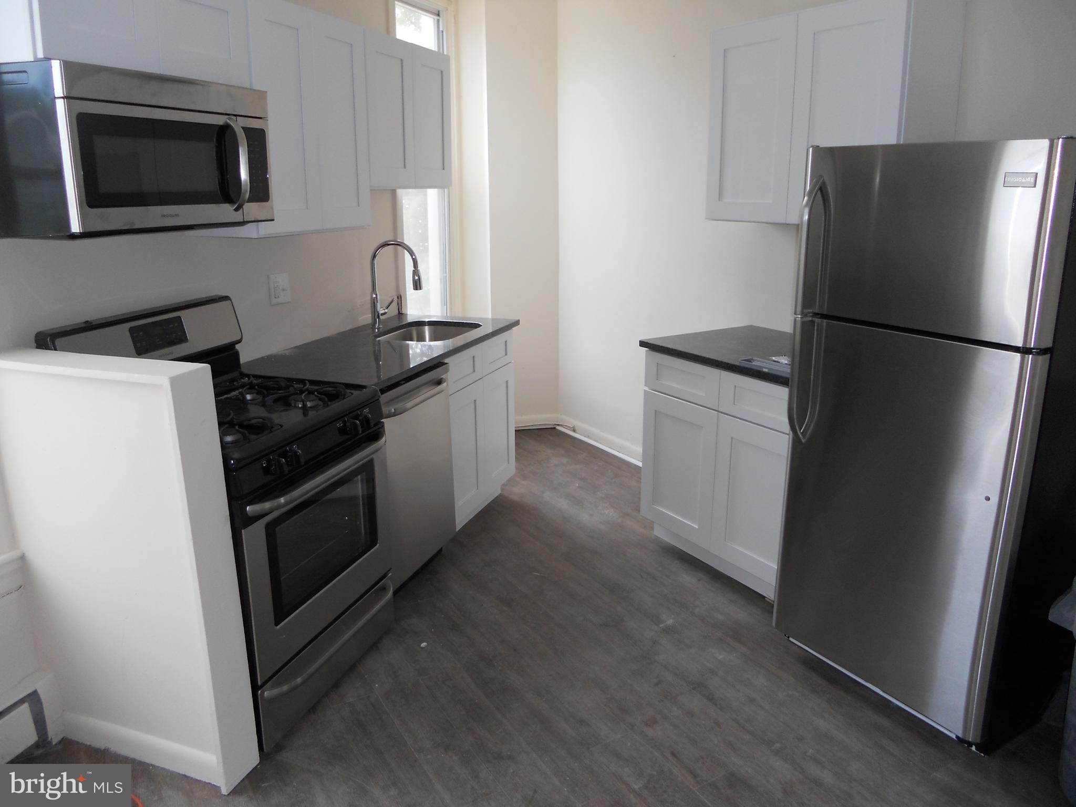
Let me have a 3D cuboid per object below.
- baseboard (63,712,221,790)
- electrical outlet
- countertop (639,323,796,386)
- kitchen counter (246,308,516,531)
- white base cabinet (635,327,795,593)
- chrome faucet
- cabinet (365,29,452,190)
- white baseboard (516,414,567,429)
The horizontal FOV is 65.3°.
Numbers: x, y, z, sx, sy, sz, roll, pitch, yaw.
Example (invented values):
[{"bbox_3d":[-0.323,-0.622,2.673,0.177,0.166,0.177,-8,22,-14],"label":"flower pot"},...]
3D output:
[{"bbox_3d":[-1.138,0.977,2.397,0.590,0.088,0.018,5,16,21],"label":"baseboard"},{"bbox_3d":[-1.071,-0.479,3.504,0.012,0.124,0.128,4,16,19],"label":"electrical outlet"},{"bbox_3d":[0.963,-0.207,3.413,0.665,0.034,0.950,-9,17,-29],"label":"countertop"},{"bbox_3d":[-0.650,0.171,3.809,0.702,0.914,1.475,4,16,19],"label":"kitchen counter"},{"bbox_3d":[0.975,0.225,3.533,0.668,0.914,0.948,-9,17,-31],"label":"white base cabinet"},{"bbox_3d":[-0.673,-0.568,4.001,0.270,0.420,0.110,3,15,13],"label":"chrome faucet"},{"bbox_3d":[-0.727,-1.285,3.799,0.335,0.610,0.780,4,16,19],"label":"cabinet"},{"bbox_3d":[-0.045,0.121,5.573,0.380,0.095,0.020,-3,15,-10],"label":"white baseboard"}]

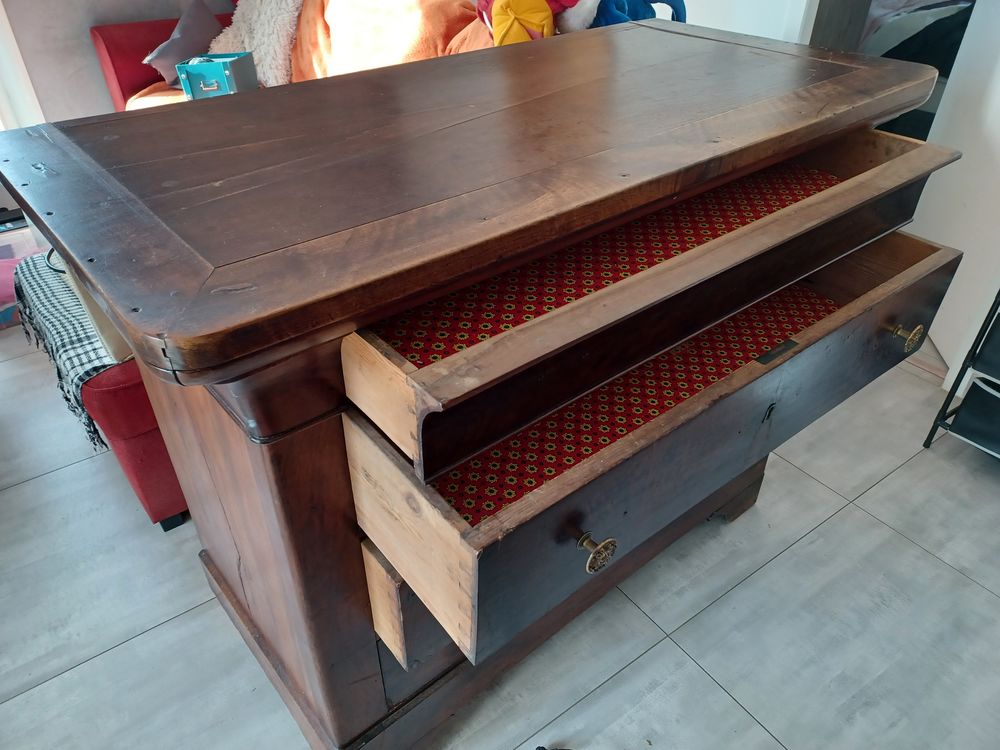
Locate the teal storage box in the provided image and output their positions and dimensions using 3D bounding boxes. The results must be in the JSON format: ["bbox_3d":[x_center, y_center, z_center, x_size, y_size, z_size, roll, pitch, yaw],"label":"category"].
[{"bbox_3d":[-1.034,-1.097,2.676,0.207,0.145,0.171,2,35,12],"label":"teal storage box"}]

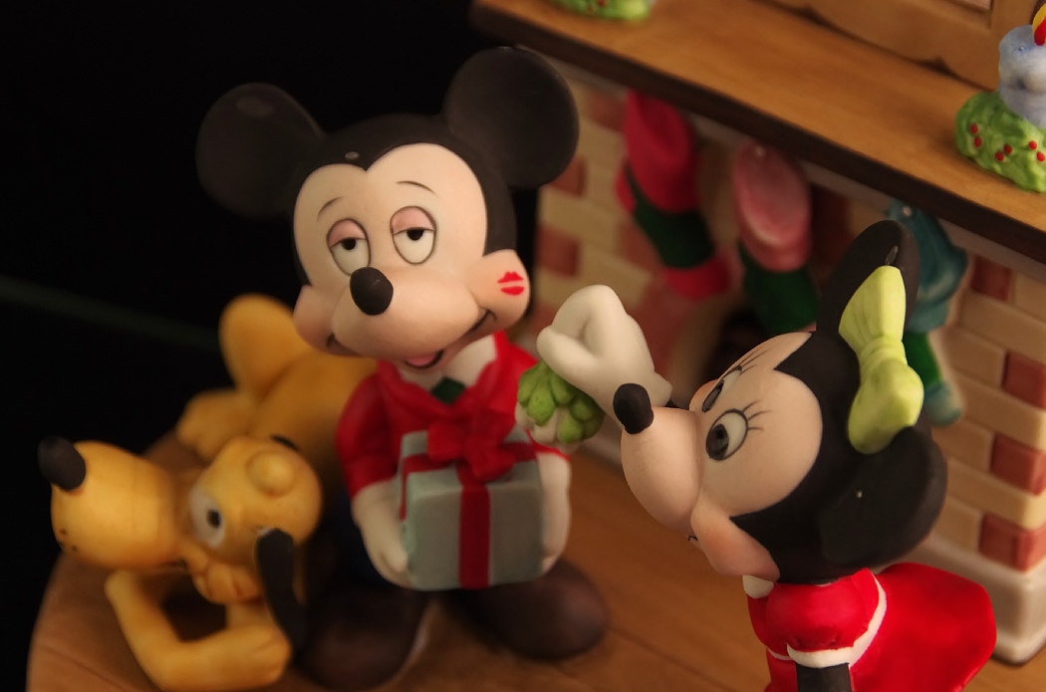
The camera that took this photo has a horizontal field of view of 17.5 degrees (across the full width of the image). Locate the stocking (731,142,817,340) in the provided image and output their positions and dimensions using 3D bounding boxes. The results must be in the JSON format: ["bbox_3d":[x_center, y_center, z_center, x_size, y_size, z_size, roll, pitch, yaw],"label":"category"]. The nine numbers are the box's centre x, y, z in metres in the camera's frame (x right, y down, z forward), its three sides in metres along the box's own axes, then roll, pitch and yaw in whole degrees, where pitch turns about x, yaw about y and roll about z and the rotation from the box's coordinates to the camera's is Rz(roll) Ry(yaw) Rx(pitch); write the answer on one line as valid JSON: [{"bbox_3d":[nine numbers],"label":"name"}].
[{"bbox_3d":[0.042,-0.016,0.552,0.016,0.037,0.008,25,39,31],"label":"stocking"}]

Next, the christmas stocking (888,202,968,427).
[{"bbox_3d":[0.064,-0.005,0.545,0.018,0.035,0.010,25,38,32],"label":"christmas stocking"}]

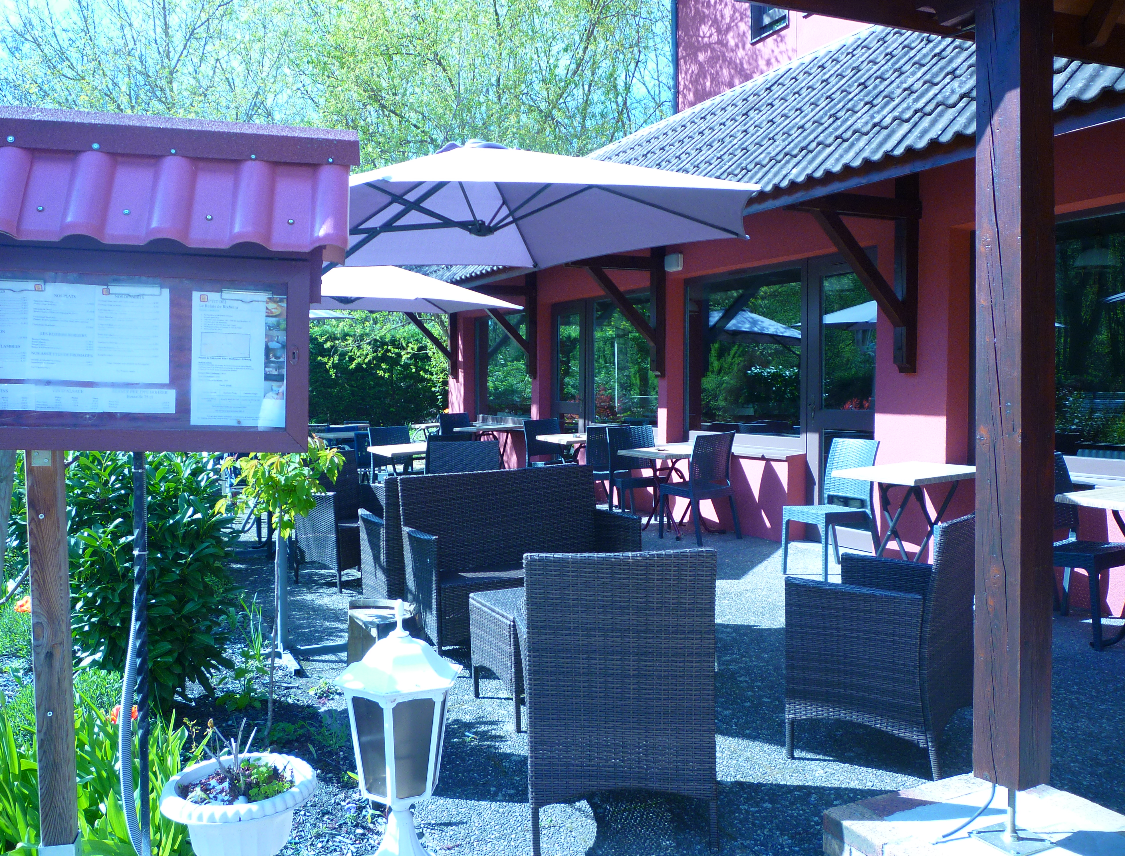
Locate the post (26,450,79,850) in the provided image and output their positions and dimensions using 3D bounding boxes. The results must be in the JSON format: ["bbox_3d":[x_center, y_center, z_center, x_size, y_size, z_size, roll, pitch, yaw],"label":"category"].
[{"bbox_3d":[-1.122,0.463,2.100,0.072,0.910,0.072,0,3,-9],"label":"post"}]

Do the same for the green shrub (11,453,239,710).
[{"bbox_3d":[-1.933,0.433,4.187,1.000,1.340,0.950,-2,3,-25],"label":"green shrub"}]

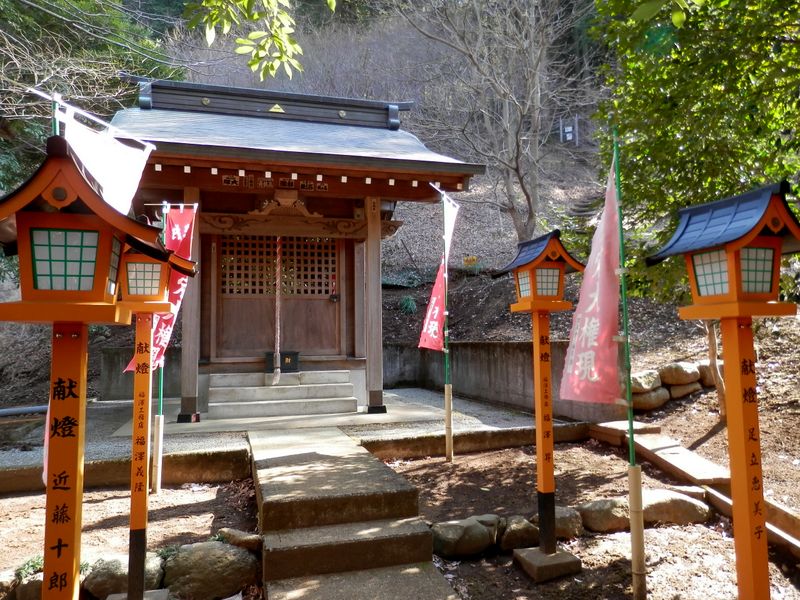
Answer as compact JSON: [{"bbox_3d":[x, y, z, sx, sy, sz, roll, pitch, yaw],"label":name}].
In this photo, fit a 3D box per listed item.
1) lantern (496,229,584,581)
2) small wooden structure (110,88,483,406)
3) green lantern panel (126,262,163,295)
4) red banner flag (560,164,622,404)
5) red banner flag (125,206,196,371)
[{"bbox_3d":[0.981,0.642,3.916,0.580,2.180,0.530,0,-5,-16],"label":"lantern"},{"bbox_3d":[-2.216,-1.185,10.634,5.750,6.200,5.800,0,-5,-16],"label":"small wooden structure"},{"bbox_3d":[-1.411,-0.113,3.190,0.175,0.180,0.025,0,-5,-16],"label":"green lantern panel"},{"bbox_3d":[1.094,-0.088,3.300,0.400,1.400,0.160,-4,-6,37],"label":"red banner flag"},{"bbox_3d":[-2.151,-0.103,5.200,0.580,1.480,0.200,0,-5,-12],"label":"red banner flag"}]

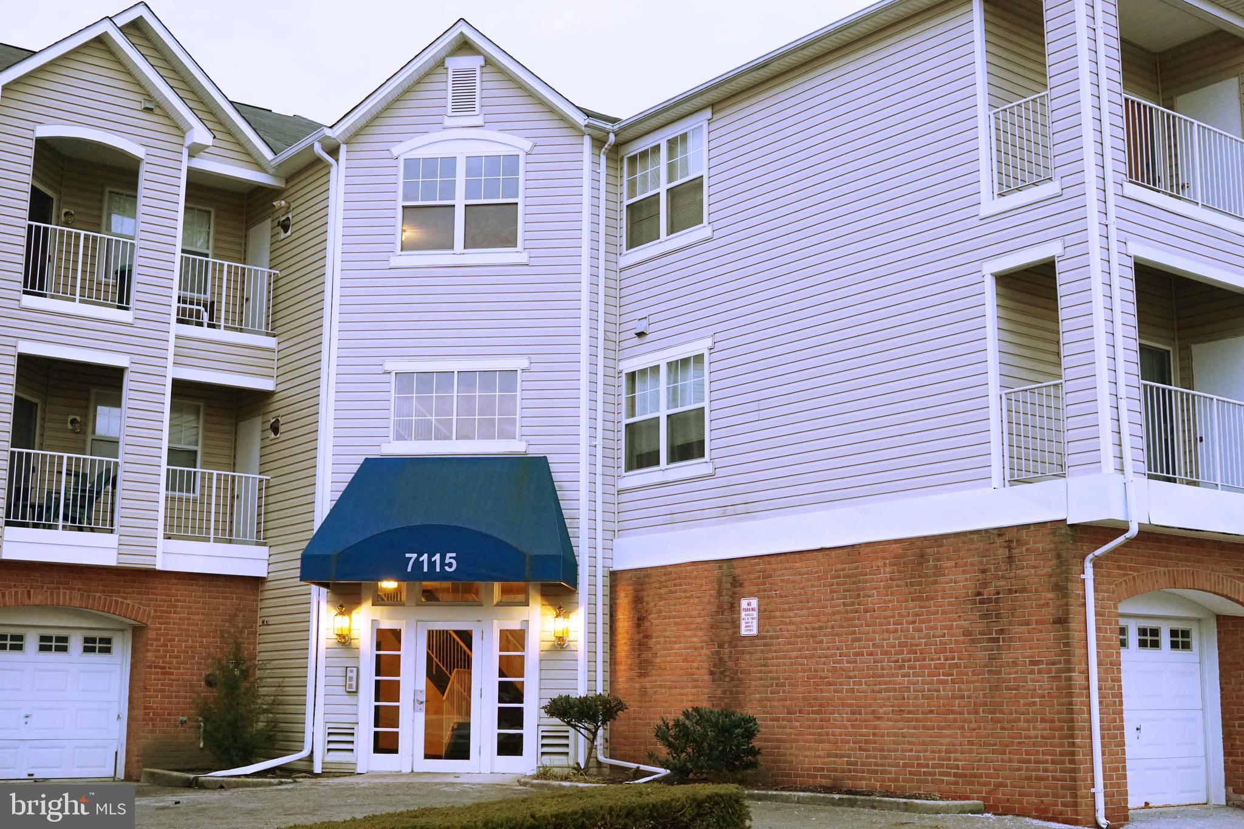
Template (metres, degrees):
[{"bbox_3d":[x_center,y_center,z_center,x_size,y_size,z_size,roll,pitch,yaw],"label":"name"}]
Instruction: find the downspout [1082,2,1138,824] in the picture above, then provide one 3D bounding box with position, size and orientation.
[{"bbox_3d":[4.842,-0.508,15.818,0.210,9.130,0.600,8,-13,-37],"label":"downspout"}]

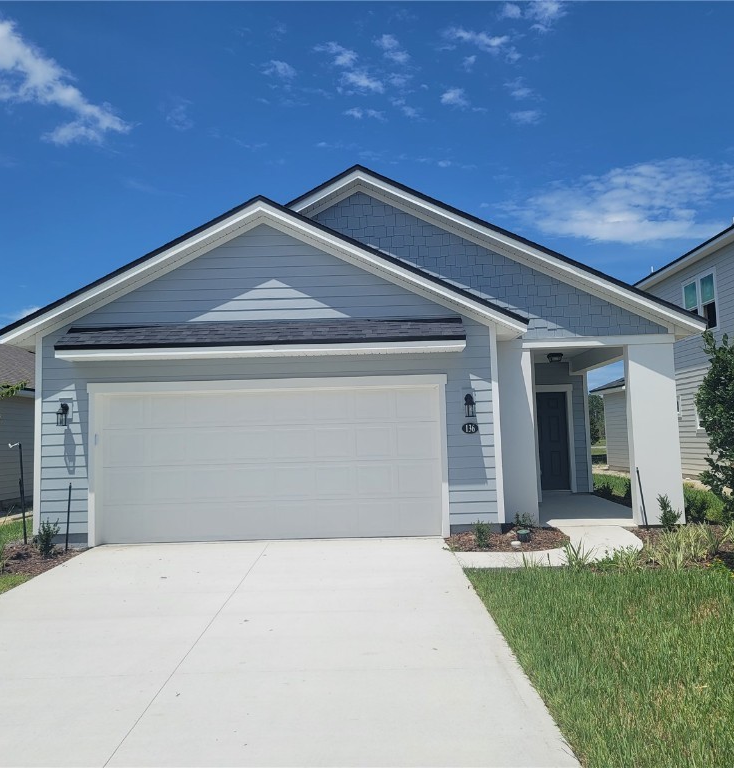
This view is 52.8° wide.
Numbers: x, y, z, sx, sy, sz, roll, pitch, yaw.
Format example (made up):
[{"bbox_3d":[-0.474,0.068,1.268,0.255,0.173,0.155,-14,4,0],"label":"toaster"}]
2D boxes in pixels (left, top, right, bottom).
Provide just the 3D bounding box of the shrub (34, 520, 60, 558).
[{"bbox_3d":[-4.172,2.011,9.625,0.350,0.510,0.340,-1,-4,1],"label":"shrub"}]

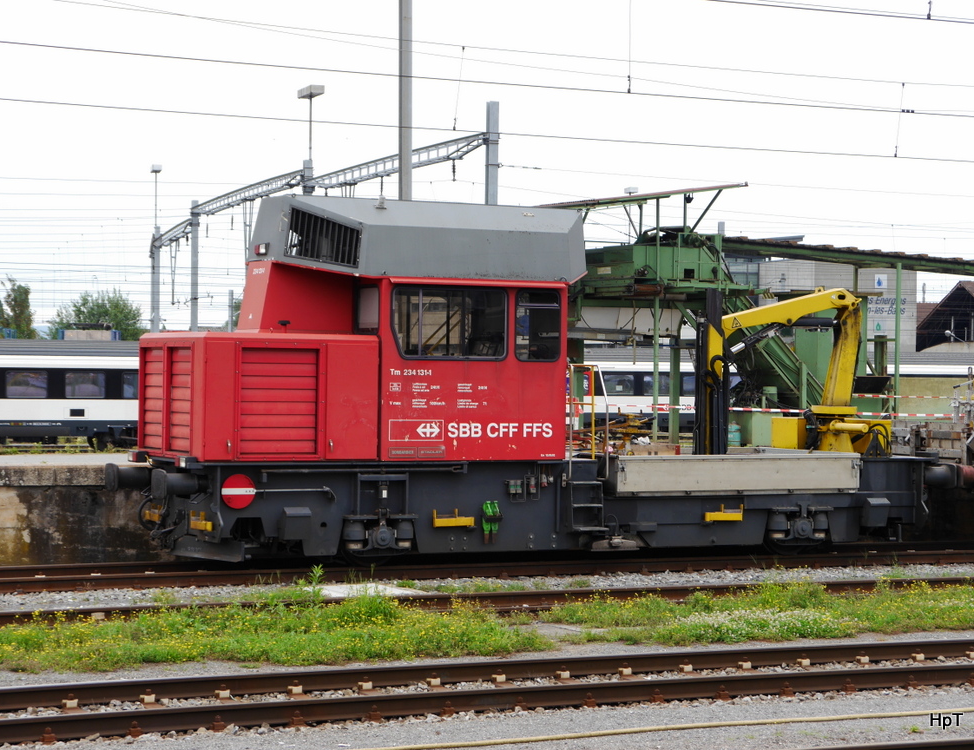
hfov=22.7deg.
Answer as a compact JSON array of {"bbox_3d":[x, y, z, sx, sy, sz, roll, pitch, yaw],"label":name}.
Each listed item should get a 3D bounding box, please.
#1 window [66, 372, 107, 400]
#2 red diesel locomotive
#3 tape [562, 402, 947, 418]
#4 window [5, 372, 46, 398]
[{"bbox_3d":[-14.297,0.374,86.496,1.480,0.980,0.050,1,0,-27],"label":"window"},{"bbox_3d":[0.912,0.117,31.457,11.480,4.420,2.600,1,0,-27],"label":"red diesel locomotive"},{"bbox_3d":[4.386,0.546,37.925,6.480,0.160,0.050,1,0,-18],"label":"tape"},{"bbox_3d":[-16.219,0.345,85.503,1.480,0.980,0.050,1,0,-27],"label":"window"}]

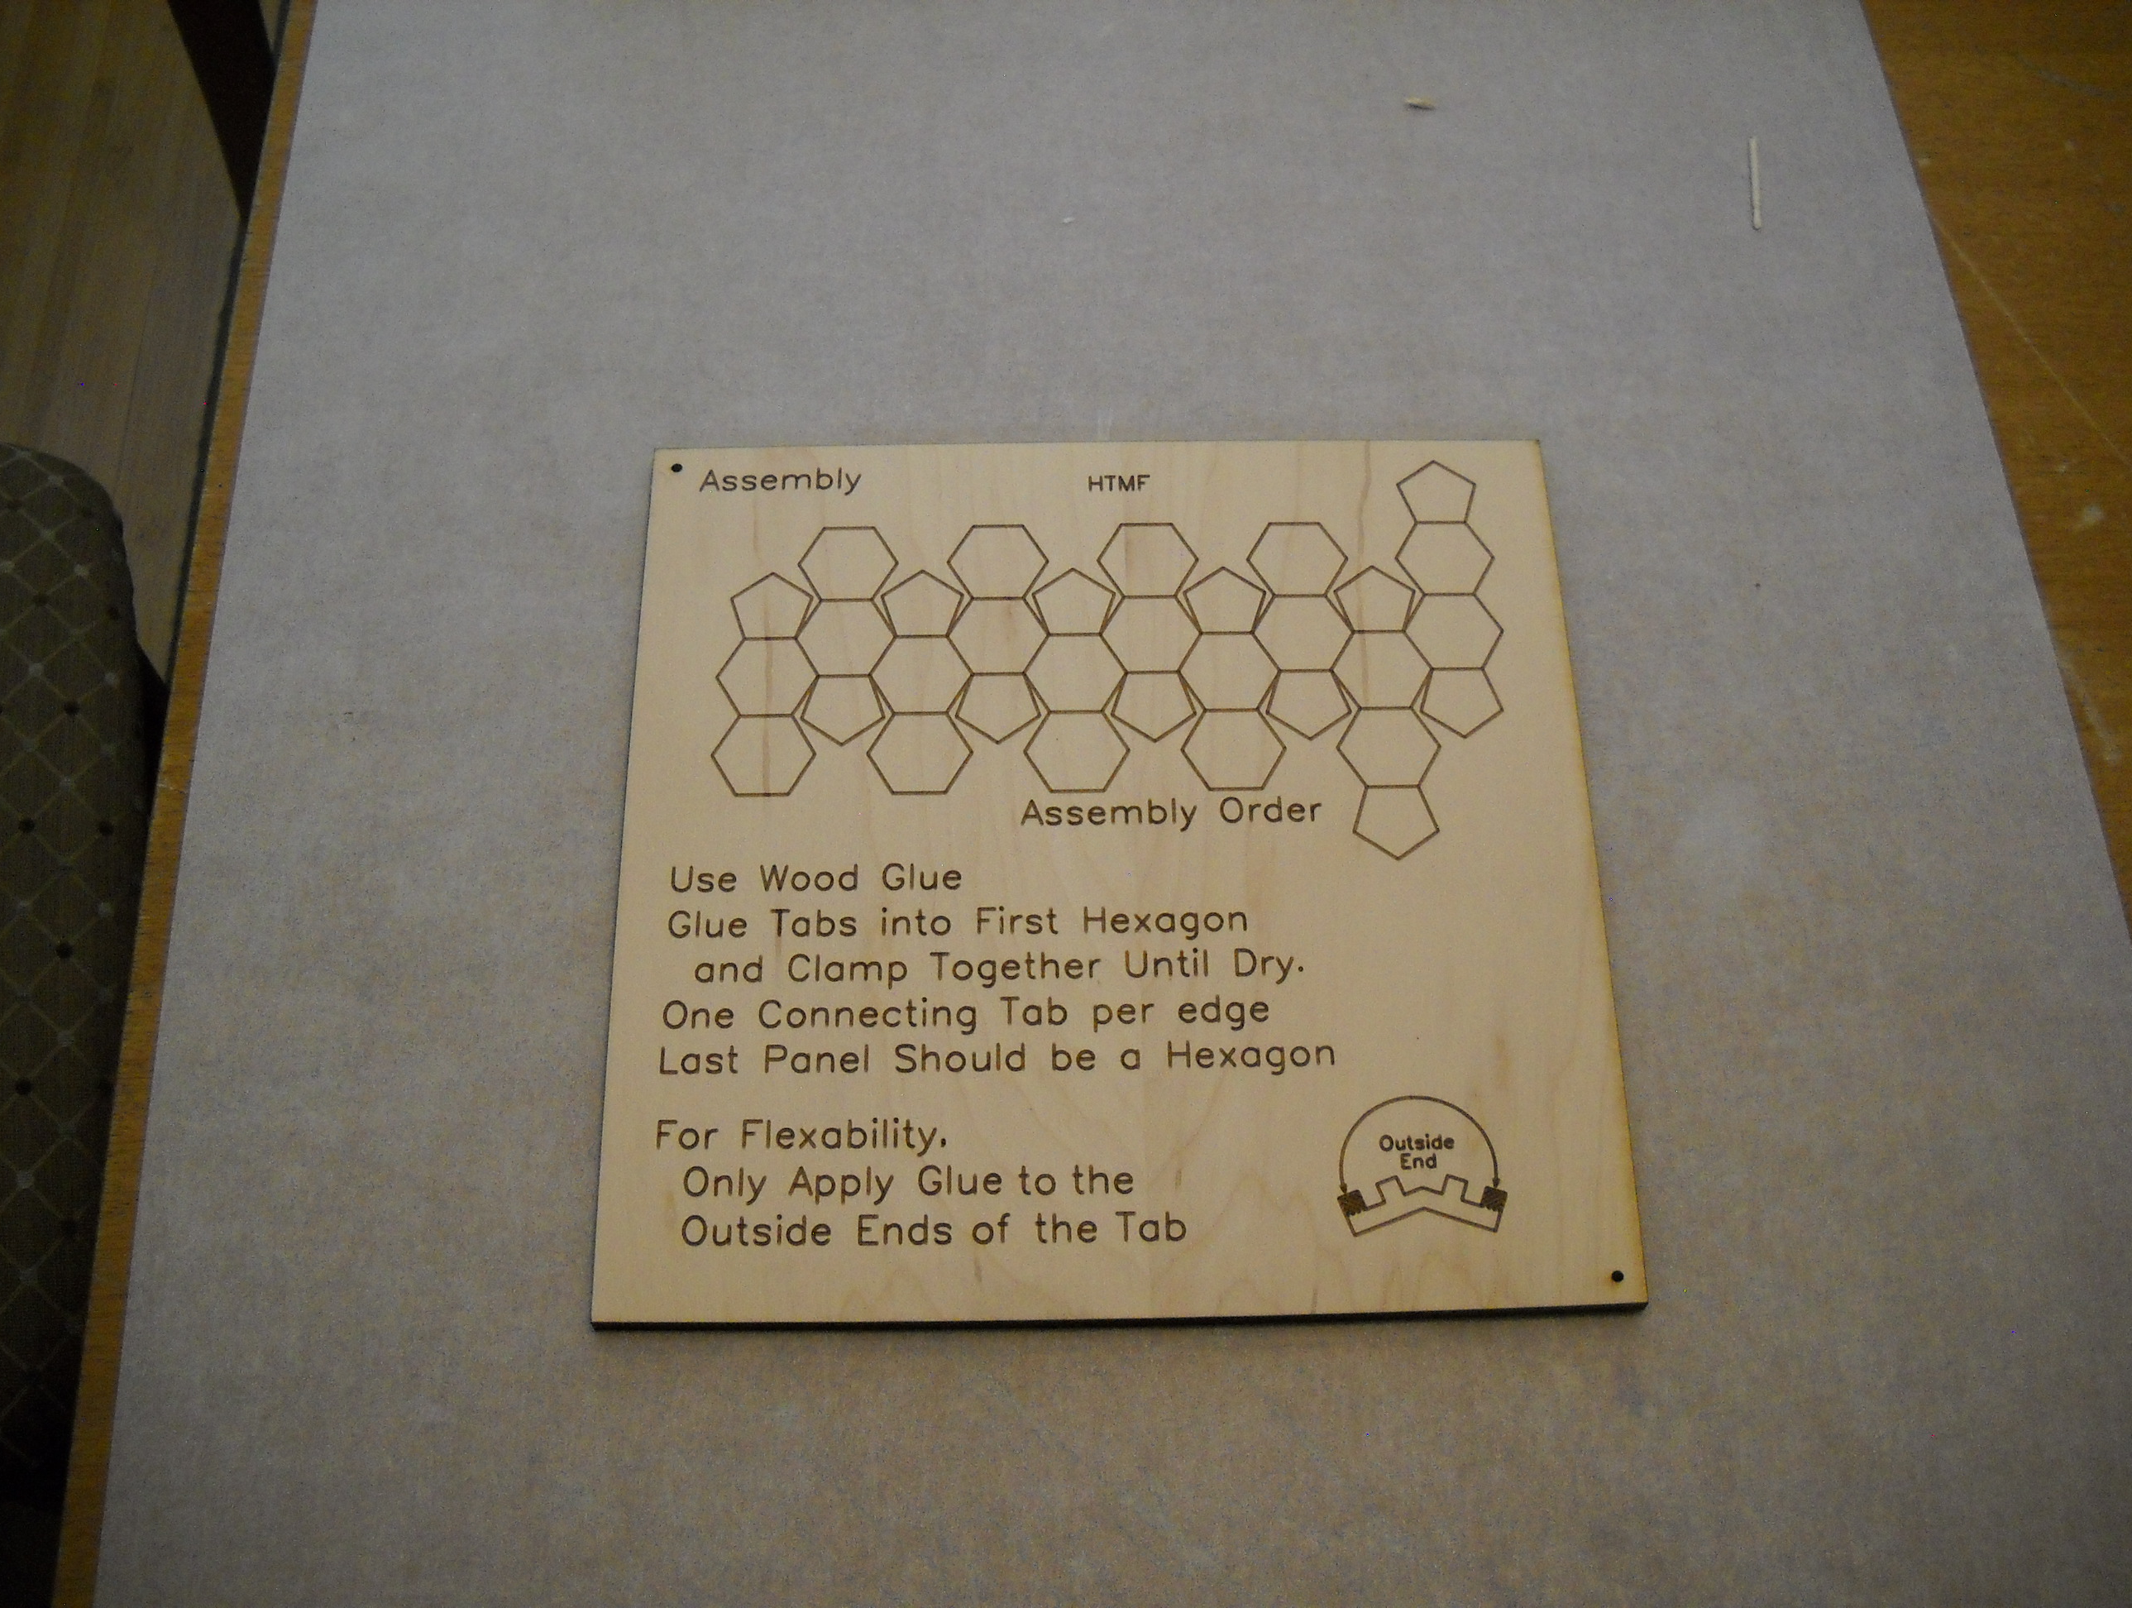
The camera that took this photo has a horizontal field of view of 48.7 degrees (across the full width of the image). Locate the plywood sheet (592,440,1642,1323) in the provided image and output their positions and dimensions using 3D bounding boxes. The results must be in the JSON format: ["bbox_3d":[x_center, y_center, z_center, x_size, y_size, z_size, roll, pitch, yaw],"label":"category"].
[{"bbox_3d":[0.010,0.009,0.542,0.223,0.006,0.223,-1,63,-1],"label":"plywood sheet"}]

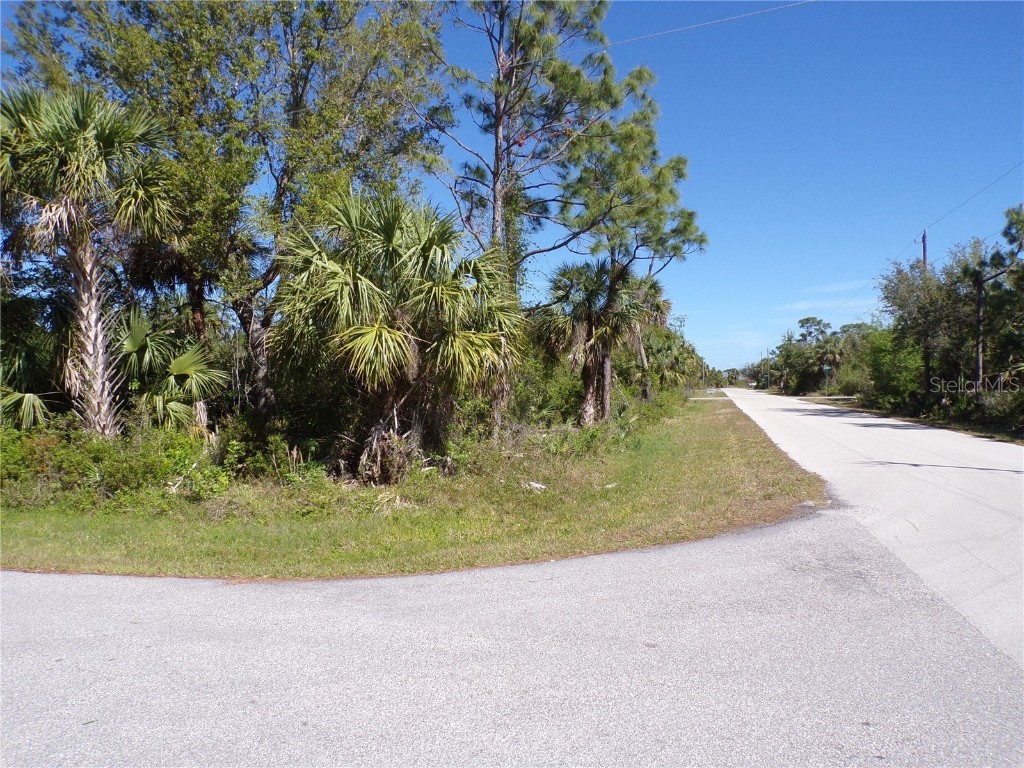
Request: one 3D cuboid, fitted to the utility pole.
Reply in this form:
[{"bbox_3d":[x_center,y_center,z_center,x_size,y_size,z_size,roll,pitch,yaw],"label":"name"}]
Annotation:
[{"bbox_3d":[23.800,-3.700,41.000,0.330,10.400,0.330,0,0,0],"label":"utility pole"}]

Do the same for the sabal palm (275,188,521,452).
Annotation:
[{"bbox_3d":[-2.020,-1.000,12.600,4.200,4.800,3.900,0,0,0],"label":"sabal palm"}]

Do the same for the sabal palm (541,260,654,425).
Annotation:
[{"bbox_3d":[3.100,-1.500,26.000,4.000,6.000,3.900,0,0,0],"label":"sabal palm"}]

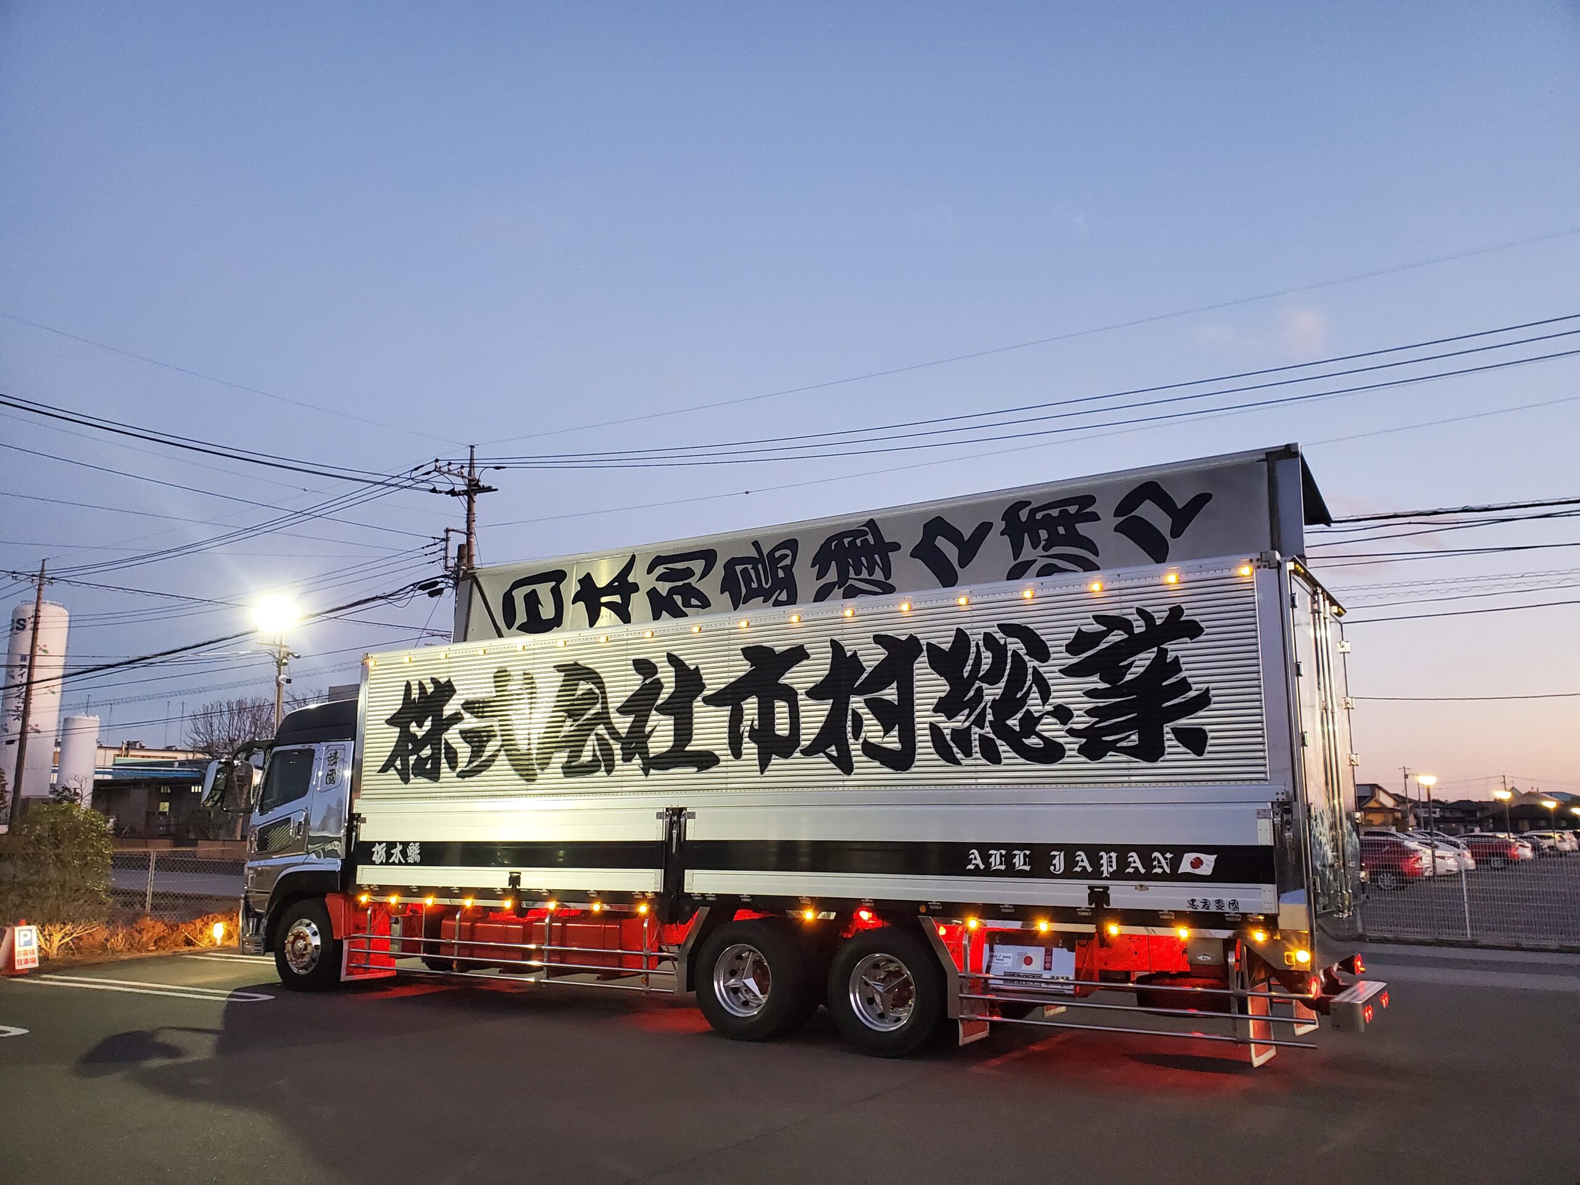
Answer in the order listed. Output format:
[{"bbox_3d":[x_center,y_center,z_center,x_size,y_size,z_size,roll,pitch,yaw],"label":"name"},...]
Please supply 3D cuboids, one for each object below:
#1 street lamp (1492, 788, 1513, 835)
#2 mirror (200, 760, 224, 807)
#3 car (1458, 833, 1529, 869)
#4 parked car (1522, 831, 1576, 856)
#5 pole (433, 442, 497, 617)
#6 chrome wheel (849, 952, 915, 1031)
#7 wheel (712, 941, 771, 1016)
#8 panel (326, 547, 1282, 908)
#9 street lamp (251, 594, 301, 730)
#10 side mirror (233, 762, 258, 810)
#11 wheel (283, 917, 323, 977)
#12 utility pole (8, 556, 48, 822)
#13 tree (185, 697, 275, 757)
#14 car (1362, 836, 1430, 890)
[{"bbox_3d":[30.824,10.213,51.358,0.700,3.050,0.400,-7,-13,33],"label":"street lamp"},{"bbox_3d":[-6.796,2.251,13.961,0.200,0.550,0.280,3,-12,-13],"label":"mirror"},{"bbox_3d":[27.288,10.434,48.352,4.250,1.480,1.740,-7,-13,33],"label":"car"},{"bbox_3d":[45.104,14.937,71.642,4.350,1.480,1.730,-7,-13,33],"label":"parked car"},{"bbox_3d":[-10.031,1.915,35.188,1.950,13.320,1.300,0,-11,0],"label":"pole"},{"bbox_3d":[0.761,3.124,9.303,0.590,0.590,0.200,-7,-13,31],"label":"chrome wheel"},{"bbox_3d":[-0.367,3.354,10.289,0.600,0.600,0.200,-7,-13,31],"label":"wheel"},{"bbox_3d":[-0.640,1.459,10.745,9.600,2.500,0.090,-7,-13,31],"label":"panel"},{"bbox_3d":[-8.682,2.844,19.502,0.600,5.600,0.500,5,-12,-24],"label":"street lamp"},{"bbox_3d":[-6.354,2.257,13.821,0.140,0.560,0.260,-7,-14,32],"label":"side mirror"},{"bbox_3d":[-5.415,3.986,13.376,0.600,0.600,0.200,-7,-13,31],"label":"wheel"},{"bbox_3d":[-25.794,4.246,39.938,0.380,10.880,0.380,7,-13,-33],"label":"utility pole"},{"bbox_3d":[-26.191,9.014,56.737,4.600,7.700,4.400,0,-11,0],"label":"tree"},{"bbox_3d":[15.917,7.710,34.124,4.300,1.580,1.750,-9,-14,38],"label":"car"}]

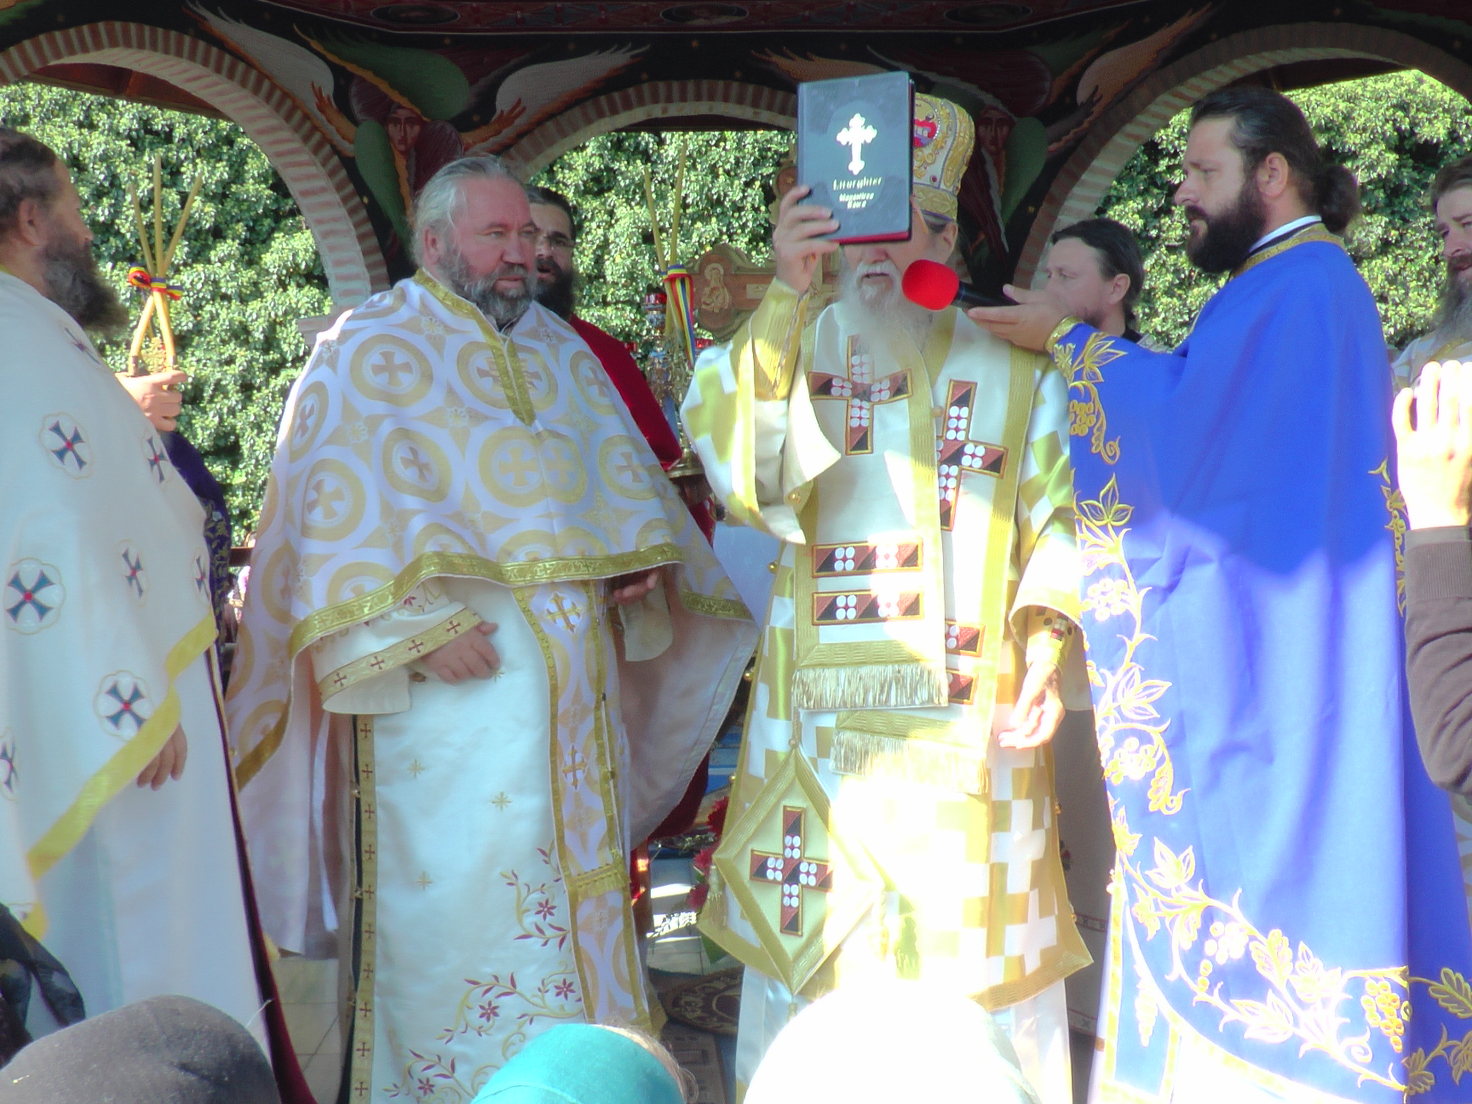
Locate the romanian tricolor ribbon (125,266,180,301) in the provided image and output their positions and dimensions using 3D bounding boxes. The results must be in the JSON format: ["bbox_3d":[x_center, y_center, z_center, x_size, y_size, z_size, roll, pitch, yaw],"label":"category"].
[{"bbox_3d":[-1.096,-0.505,3.200,0.102,0.065,0.050,0,1,-8],"label":"romanian tricolor ribbon"}]

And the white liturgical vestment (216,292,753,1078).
[{"bbox_3d":[-0.423,0.264,2.950,0.900,1.500,0.600,0,1,-22],"label":"white liturgical vestment"}]

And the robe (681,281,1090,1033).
[{"bbox_3d":[0.265,0.184,3.000,0.710,1.330,0.520,0,1,8],"label":"robe"}]

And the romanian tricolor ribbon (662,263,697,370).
[{"bbox_3d":[-0.124,-0.513,3.700,0.073,0.235,0.050,0,1,-3],"label":"romanian tricolor ribbon"}]

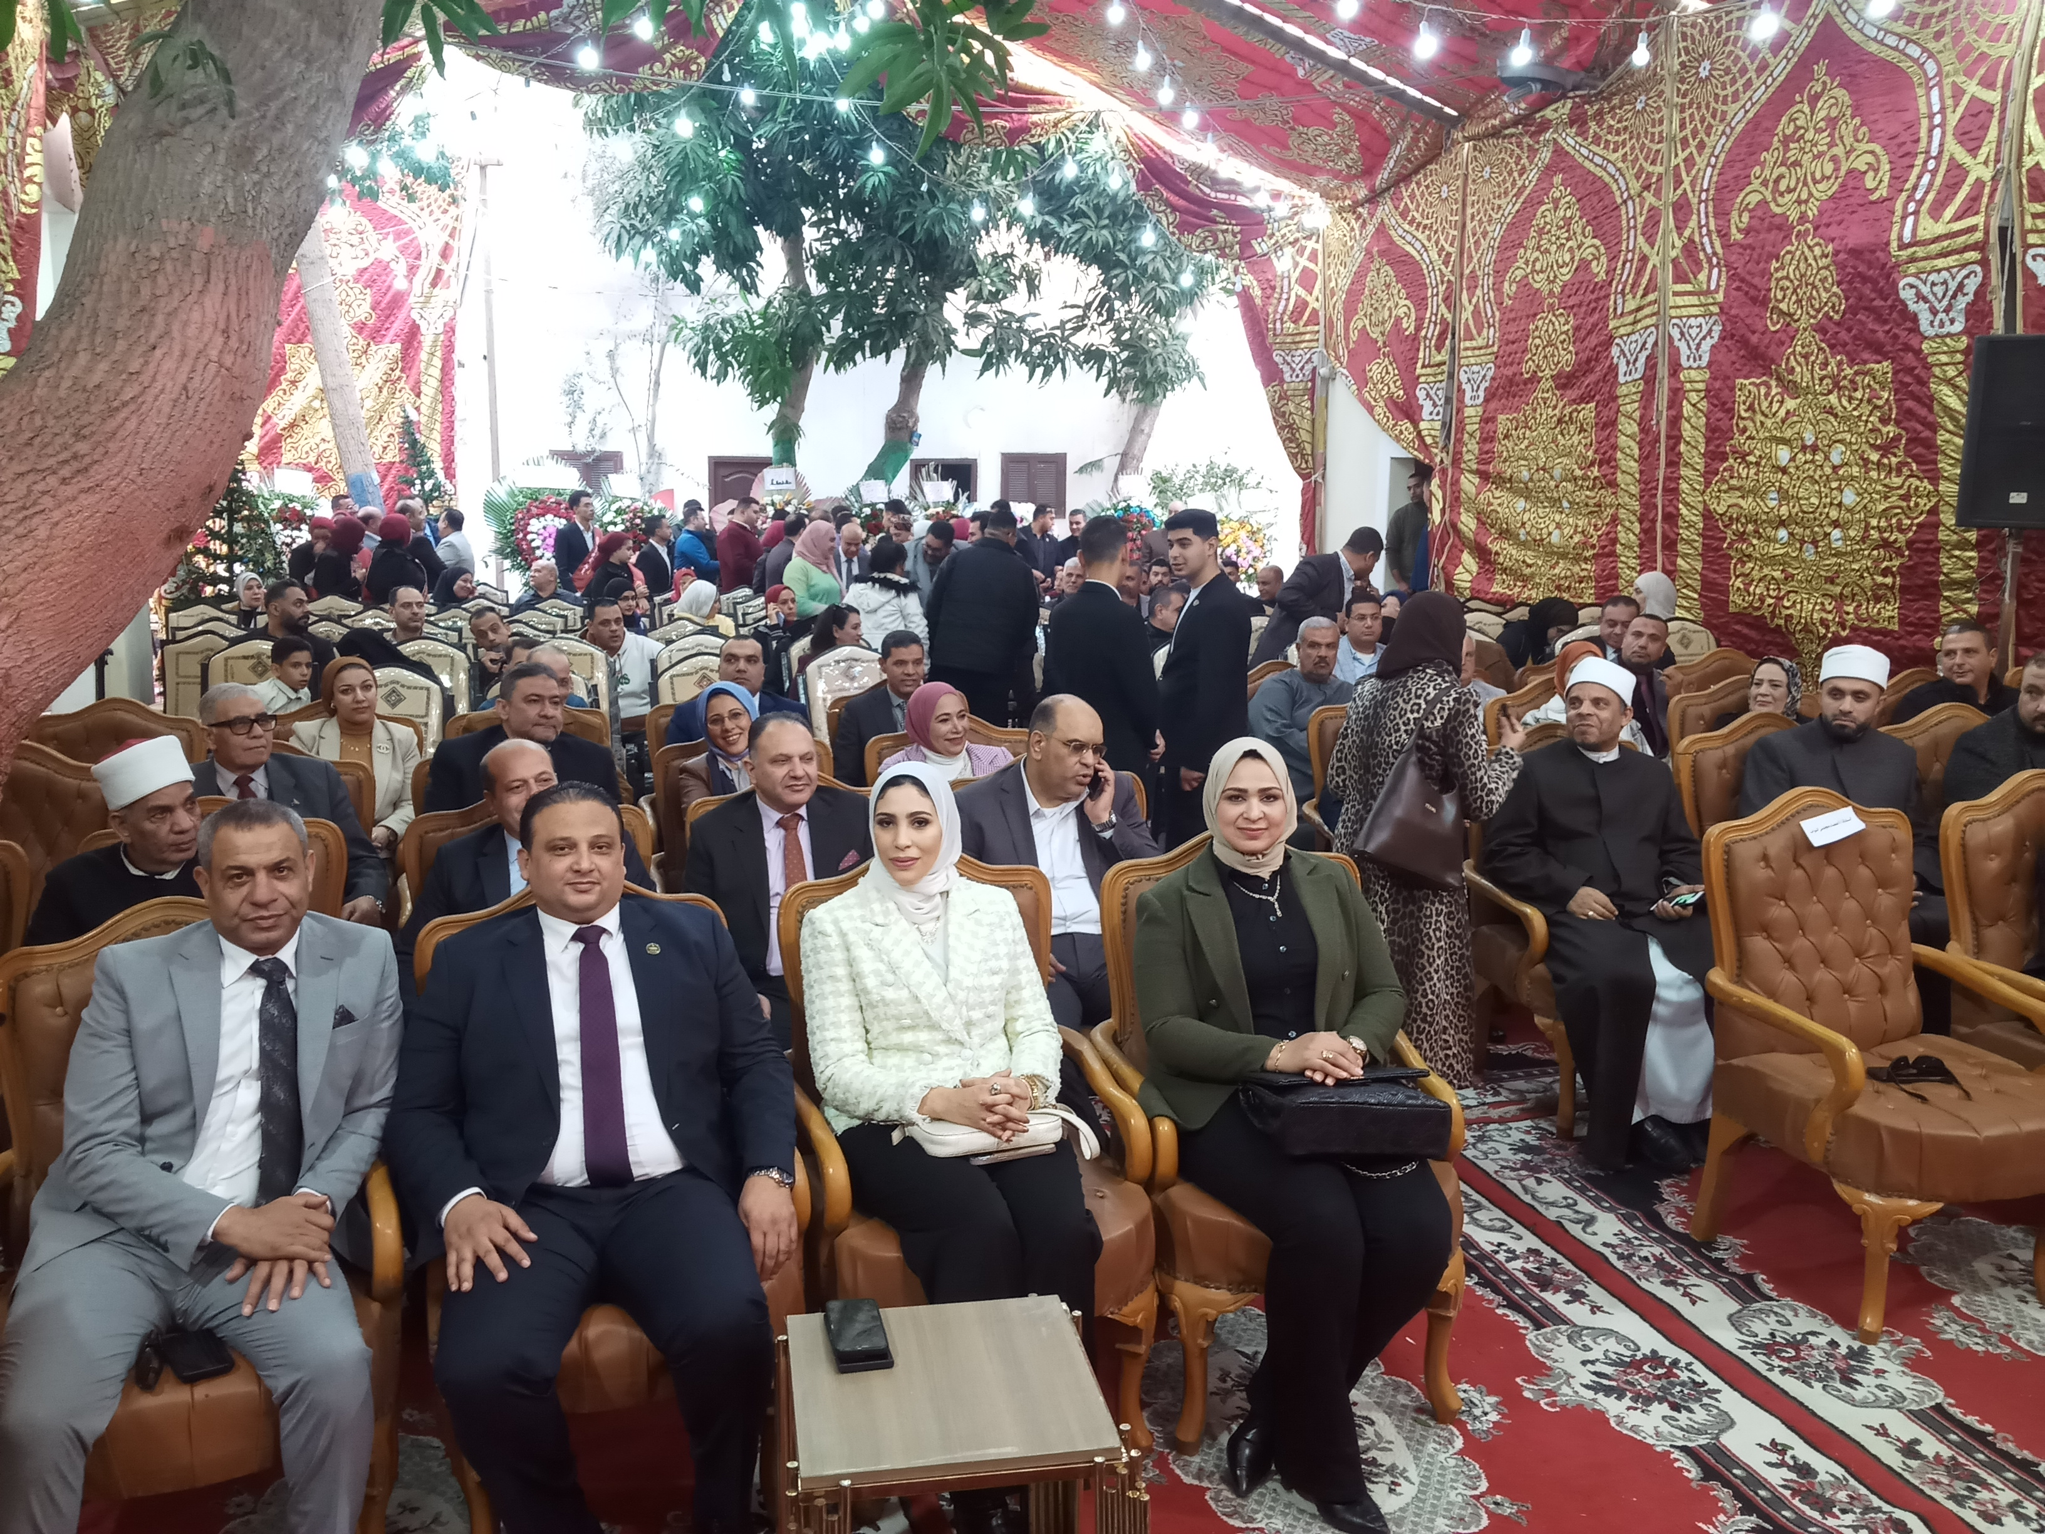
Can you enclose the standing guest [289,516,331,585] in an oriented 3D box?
[{"bbox_3d":[-5.727,-1.211,13.534,0.480,1.651,0.360,-6,11,-33],"label":"standing guest"}]

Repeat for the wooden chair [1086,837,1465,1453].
[{"bbox_3d":[0.514,0.723,3.458,0.660,1.110,0.700,-2,10,-14],"label":"wooden chair"}]

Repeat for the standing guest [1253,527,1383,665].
[{"bbox_3d":[1.510,-0.412,8.647,0.740,1.660,0.500,-2,10,-13],"label":"standing guest"}]

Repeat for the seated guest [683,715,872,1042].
[{"bbox_3d":[-0.510,0.551,3.810,0.600,1.300,0.820,-2,10,-14],"label":"seated guest"}]

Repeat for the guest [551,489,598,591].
[{"bbox_3d":[-3.453,-1.217,12.875,0.330,1.810,0.500,4,10,25],"label":"guest"}]

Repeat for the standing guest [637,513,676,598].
[{"bbox_3d":[-3.183,-1.360,14.434,0.300,1.653,0.470,4,10,23],"label":"standing guest"}]

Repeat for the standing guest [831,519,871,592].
[{"bbox_3d":[-1.192,-0.925,11.833,0.500,1.640,0.330,0,9,-3],"label":"standing guest"}]

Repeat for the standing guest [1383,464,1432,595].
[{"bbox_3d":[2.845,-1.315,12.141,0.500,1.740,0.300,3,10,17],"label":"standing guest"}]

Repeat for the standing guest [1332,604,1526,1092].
[{"bbox_3d":[1.228,0.242,5.062,0.500,1.538,0.430,5,11,29],"label":"standing guest"}]

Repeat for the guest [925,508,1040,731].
[{"bbox_3d":[-0.222,-0.543,9.143,0.600,1.761,0.380,2,10,11],"label":"guest"}]

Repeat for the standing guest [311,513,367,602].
[{"bbox_3d":[-4.998,-1.023,12.198,0.360,1.650,0.460,-8,13,-41],"label":"standing guest"}]

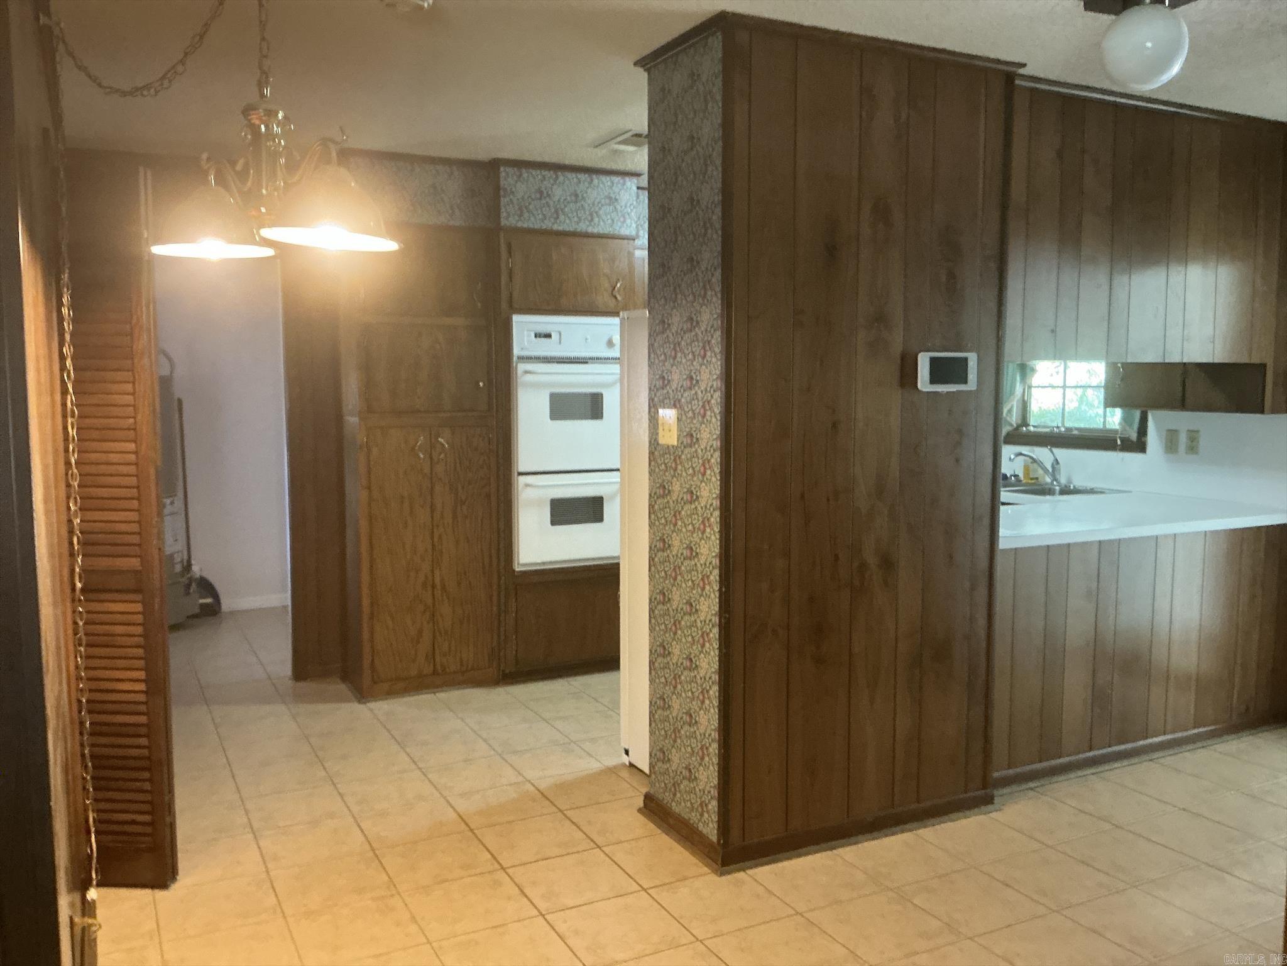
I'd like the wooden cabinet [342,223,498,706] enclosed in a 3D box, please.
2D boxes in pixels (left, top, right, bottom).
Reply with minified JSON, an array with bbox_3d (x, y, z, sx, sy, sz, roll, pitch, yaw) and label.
[{"bbox_3d":[-1.090,-0.106,4.959,0.650,2.130,0.490,-3,6,-27],"label":"wooden cabinet"}]

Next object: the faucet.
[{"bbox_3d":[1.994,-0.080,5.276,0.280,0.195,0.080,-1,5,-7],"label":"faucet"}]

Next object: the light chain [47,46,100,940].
[{"bbox_3d":[-1.381,0.043,2.530,0.050,2.180,0.050,-3,6,-27],"label":"light chain"}]

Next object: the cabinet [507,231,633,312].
[{"bbox_3d":[-0.467,-0.992,5.137,0.640,0.370,0.580,-3,6,-27],"label":"cabinet"}]

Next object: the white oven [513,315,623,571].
[{"bbox_3d":[-0.448,-0.207,5.170,0.605,1.175,0.580,-3,6,-27],"label":"white oven"}]

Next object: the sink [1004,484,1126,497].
[{"bbox_3d":[1.905,0.111,5.229,0.540,0.190,0.820,-3,6,-27],"label":"sink"}]

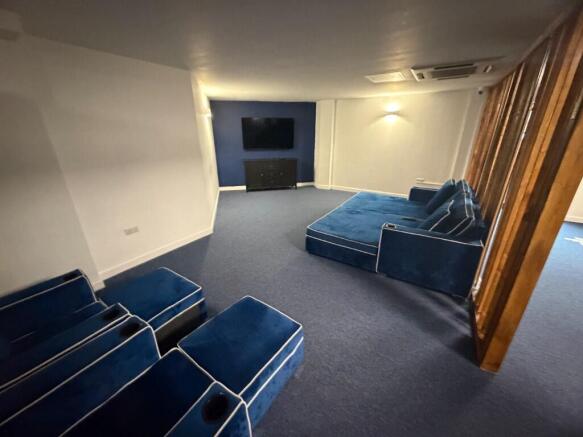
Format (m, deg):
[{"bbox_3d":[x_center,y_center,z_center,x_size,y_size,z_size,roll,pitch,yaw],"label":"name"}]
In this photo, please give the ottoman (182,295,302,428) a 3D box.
[{"bbox_3d":[-0.337,0.971,1.654,0.558,0.354,0.643,15,25,34],"label":"ottoman"}]

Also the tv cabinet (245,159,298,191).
[{"bbox_3d":[-0.574,-1.226,6.728,1.414,0.868,0.360,-4,21,-9],"label":"tv cabinet"}]

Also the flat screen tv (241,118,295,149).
[{"bbox_3d":[-0.613,-2.309,6.463,1.379,0.817,0.060,-4,21,-9],"label":"flat screen tv"}]

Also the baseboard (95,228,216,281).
[{"bbox_3d":[-1.796,0.438,3.419,0.020,0.114,1.612,13,24,30],"label":"baseboard"}]

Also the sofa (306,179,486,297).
[{"bbox_3d":[1.667,-0.102,3.711,1.924,0.885,2.343,13,24,30],"label":"sofa"}]

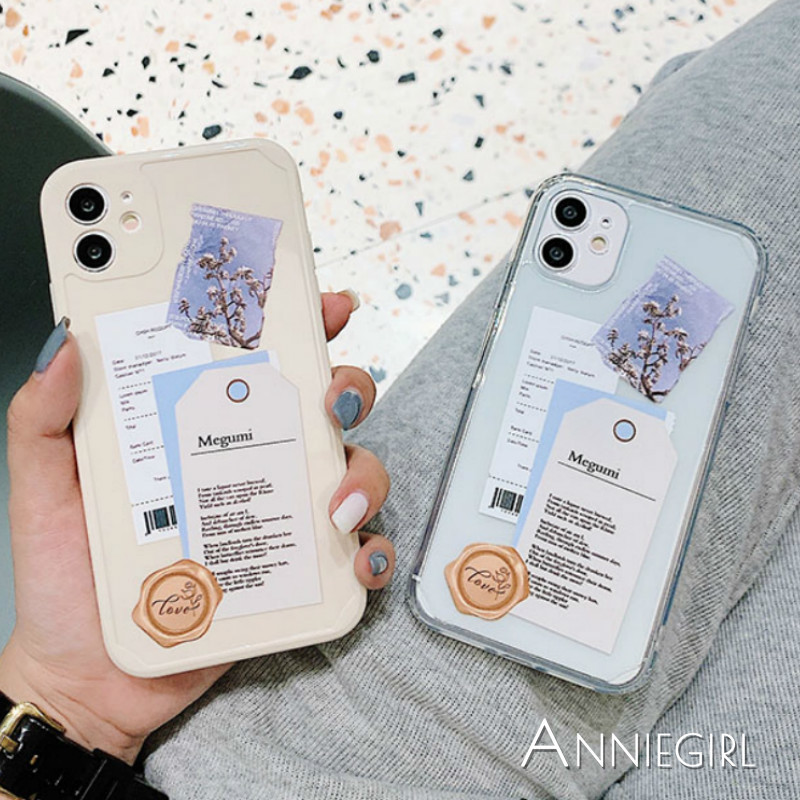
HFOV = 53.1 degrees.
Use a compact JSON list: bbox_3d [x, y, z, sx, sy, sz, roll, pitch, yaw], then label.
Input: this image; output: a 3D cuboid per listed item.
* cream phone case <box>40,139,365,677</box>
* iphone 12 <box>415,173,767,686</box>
[{"bbox_3d":[-0.059,0.000,0.243,0.078,0.011,0.155,-9,88,-8],"label":"cream phone case"},{"bbox_3d":[0.061,0.008,0.256,0.078,0.011,0.155,18,84,8],"label":"iphone 12"}]

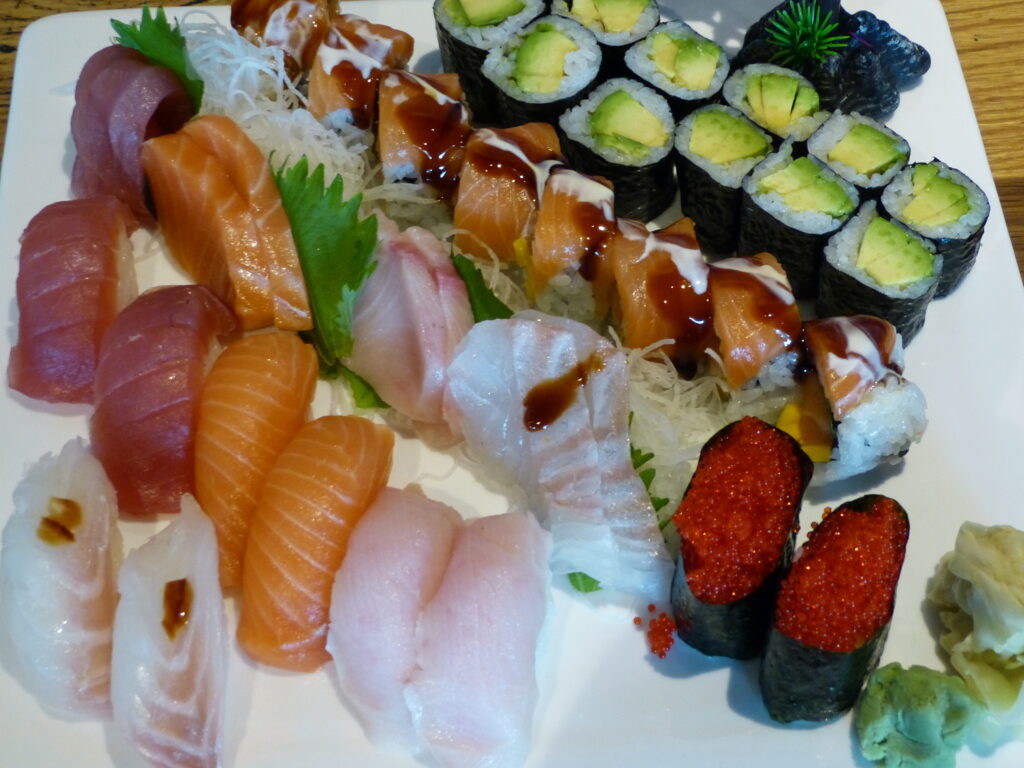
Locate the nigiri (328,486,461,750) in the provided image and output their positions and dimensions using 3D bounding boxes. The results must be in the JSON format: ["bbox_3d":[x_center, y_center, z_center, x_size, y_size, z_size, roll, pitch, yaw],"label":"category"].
[{"bbox_3d":[-0.027,0.054,0.473,0.029,0.029,0.066,3,54,2],"label":"nigiri"}]

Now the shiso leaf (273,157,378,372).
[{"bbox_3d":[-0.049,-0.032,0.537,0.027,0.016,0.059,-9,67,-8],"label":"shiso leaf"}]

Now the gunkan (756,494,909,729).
[{"bbox_3d":[0.075,0.051,0.476,0.028,0.030,0.046,19,53,14],"label":"gunkan"}]

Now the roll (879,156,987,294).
[{"bbox_3d":[0.111,-0.041,0.545,0.025,0.024,0.027,0,54,0],"label":"roll"}]

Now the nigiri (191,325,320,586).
[{"bbox_3d":[-0.061,0.018,0.499,0.028,0.029,0.068,6,54,5],"label":"nigiri"}]

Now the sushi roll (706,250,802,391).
[{"bbox_3d":[0.060,-0.013,0.518,0.023,0.034,0.036,-8,54,-6],"label":"sushi roll"}]

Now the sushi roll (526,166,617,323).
[{"bbox_3d":[0.016,-0.035,0.545,0.022,0.030,0.030,17,53,13],"label":"sushi roll"}]

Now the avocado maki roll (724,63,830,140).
[{"bbox_3d":[0.072,-0.070,0.578,0.029,0.024,0.029,0,51,0],"label":"avocado maki roll"}]

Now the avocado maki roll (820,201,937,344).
[{"bbox_3d":[0.095,-0.028,0.536,0.029,0.022,0.031,0,54,0],"label":"avocado maki roll"}]

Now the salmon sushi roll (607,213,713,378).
[{"bbox_3d":[0.038,-0.022,0.534,0.024,0.030,0.029,15,52,11],"label":"salmon sushi roll"}]

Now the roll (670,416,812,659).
[{"bbox_3d":[0.053,0.038,0.487,0.029,0.029,0.050,11,52,8],"label":"roll"}]

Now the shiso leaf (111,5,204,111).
[{"bbox_3d":[-0.097,-0.085,0.565,0.036,0.040,0.010,25,18,17],"label":"shiso leaf"}]

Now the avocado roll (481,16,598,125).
[{"bbox_3d":[0.008,-0.084,0.575,0.032,0.025,0.032,0,54,0],"label":"avocado roll"}]

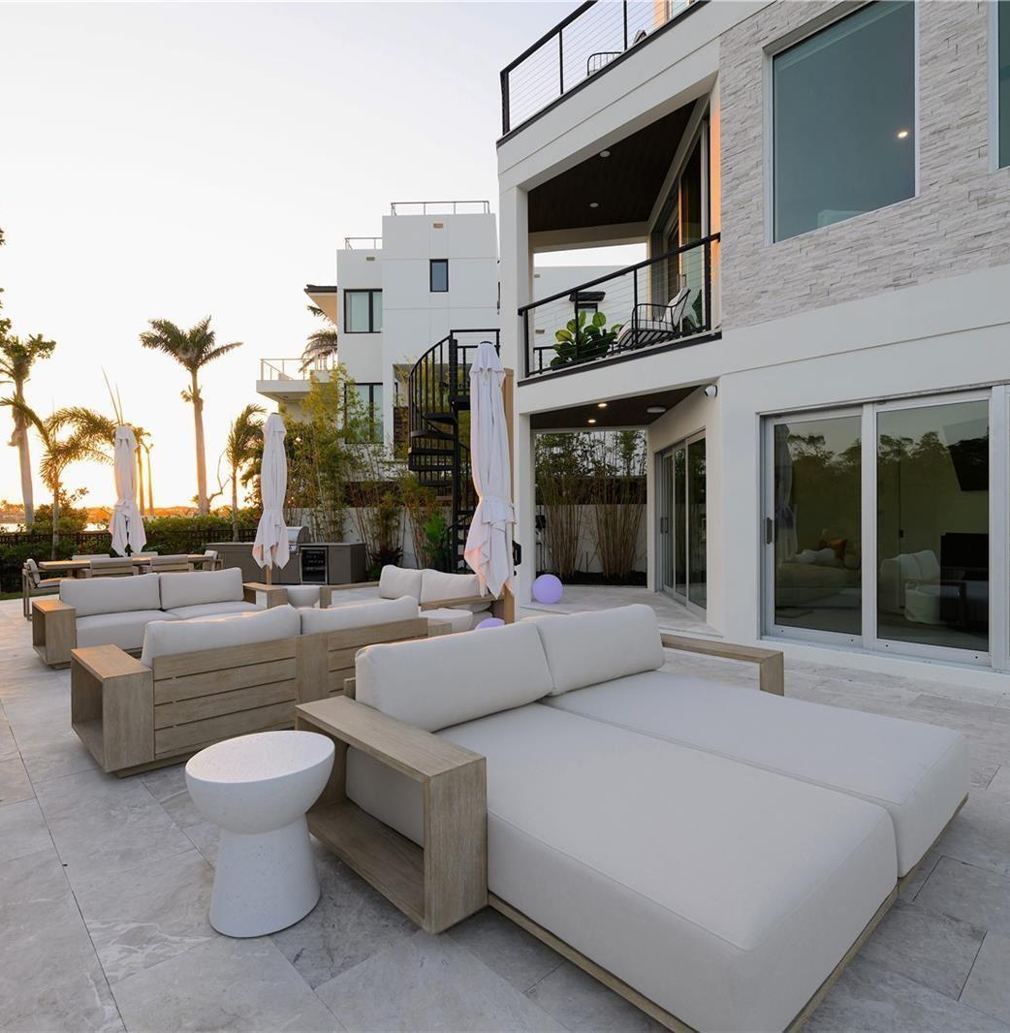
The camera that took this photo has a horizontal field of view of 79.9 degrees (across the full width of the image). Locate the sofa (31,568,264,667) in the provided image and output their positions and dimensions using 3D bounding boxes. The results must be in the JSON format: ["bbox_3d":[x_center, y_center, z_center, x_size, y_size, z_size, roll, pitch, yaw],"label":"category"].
[{"bbox_3d":[-3.580,0.975,6.430,2.170,0.760,0.930,0,0,-44],"label":"sofa"}]

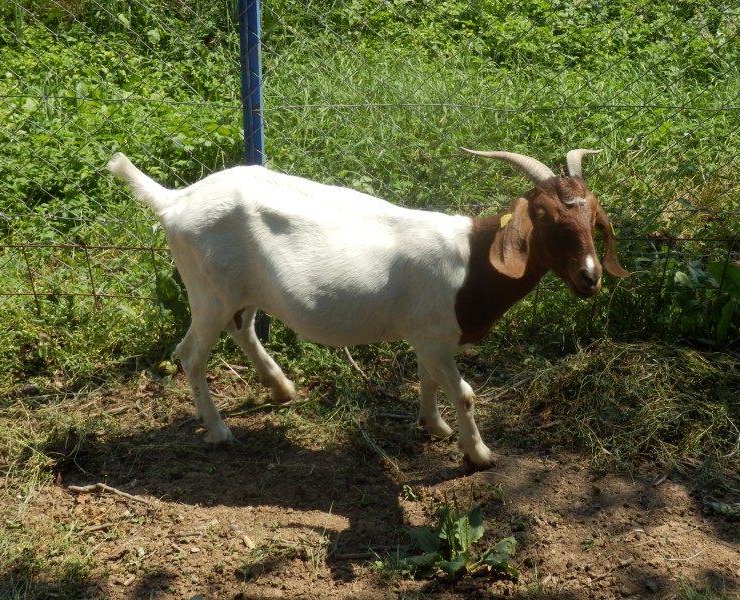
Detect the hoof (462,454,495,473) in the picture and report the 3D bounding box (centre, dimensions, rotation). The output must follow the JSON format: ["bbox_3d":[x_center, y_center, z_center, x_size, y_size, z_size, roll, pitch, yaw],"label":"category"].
[{"bbox_3d":[0.253,0.376,3.687,0.067,0.042,0.050,5,23,13],"label":"hoof"}]

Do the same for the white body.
[{"bbox_3d":[-0.150,0.012,3.746,0.948,0.672,0.271,5,23,13],"label":"white body"}]

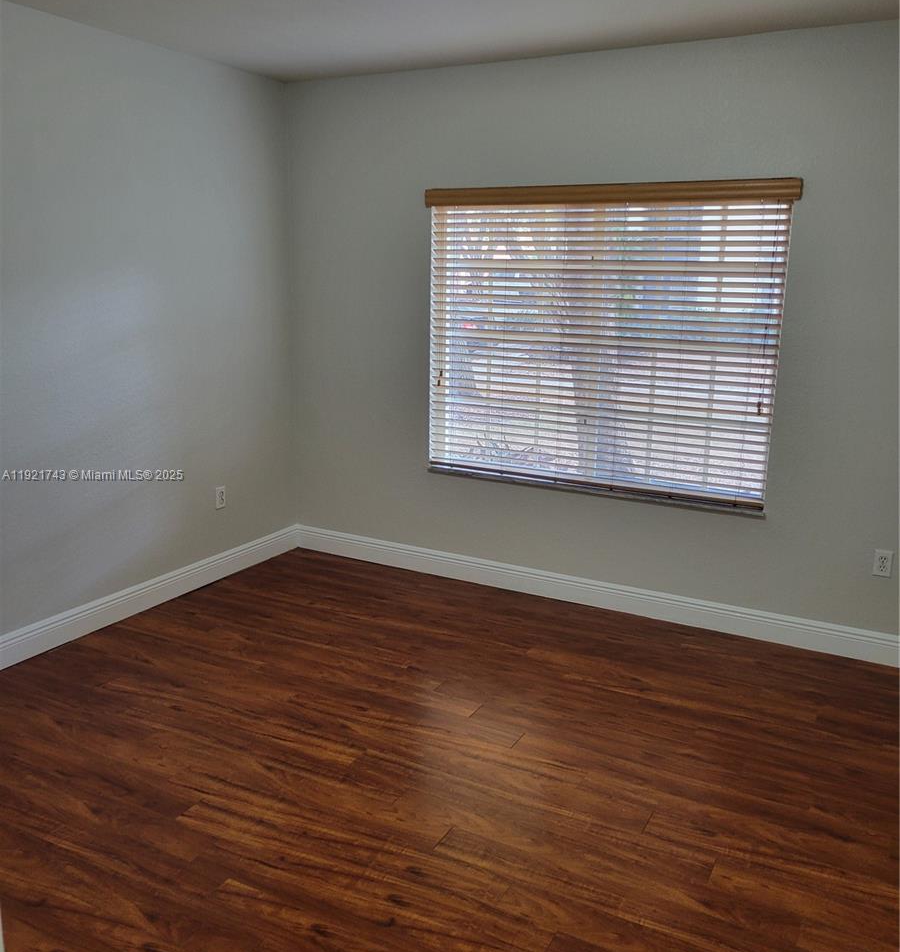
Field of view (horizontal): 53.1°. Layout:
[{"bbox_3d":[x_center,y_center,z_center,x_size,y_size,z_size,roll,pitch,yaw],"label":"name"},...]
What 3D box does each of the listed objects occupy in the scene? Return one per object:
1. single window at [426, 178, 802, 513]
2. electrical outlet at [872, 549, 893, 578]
[{"bbox_3d":[0.673,-0.645,4.309,1.785,1.423,0.080,8,15,28],"label":"single window"},{"bbox_3d":[1.851,0.376,3.852,0.071,0.115,0.010,8,15,28],"label":"electrical outlet"}]

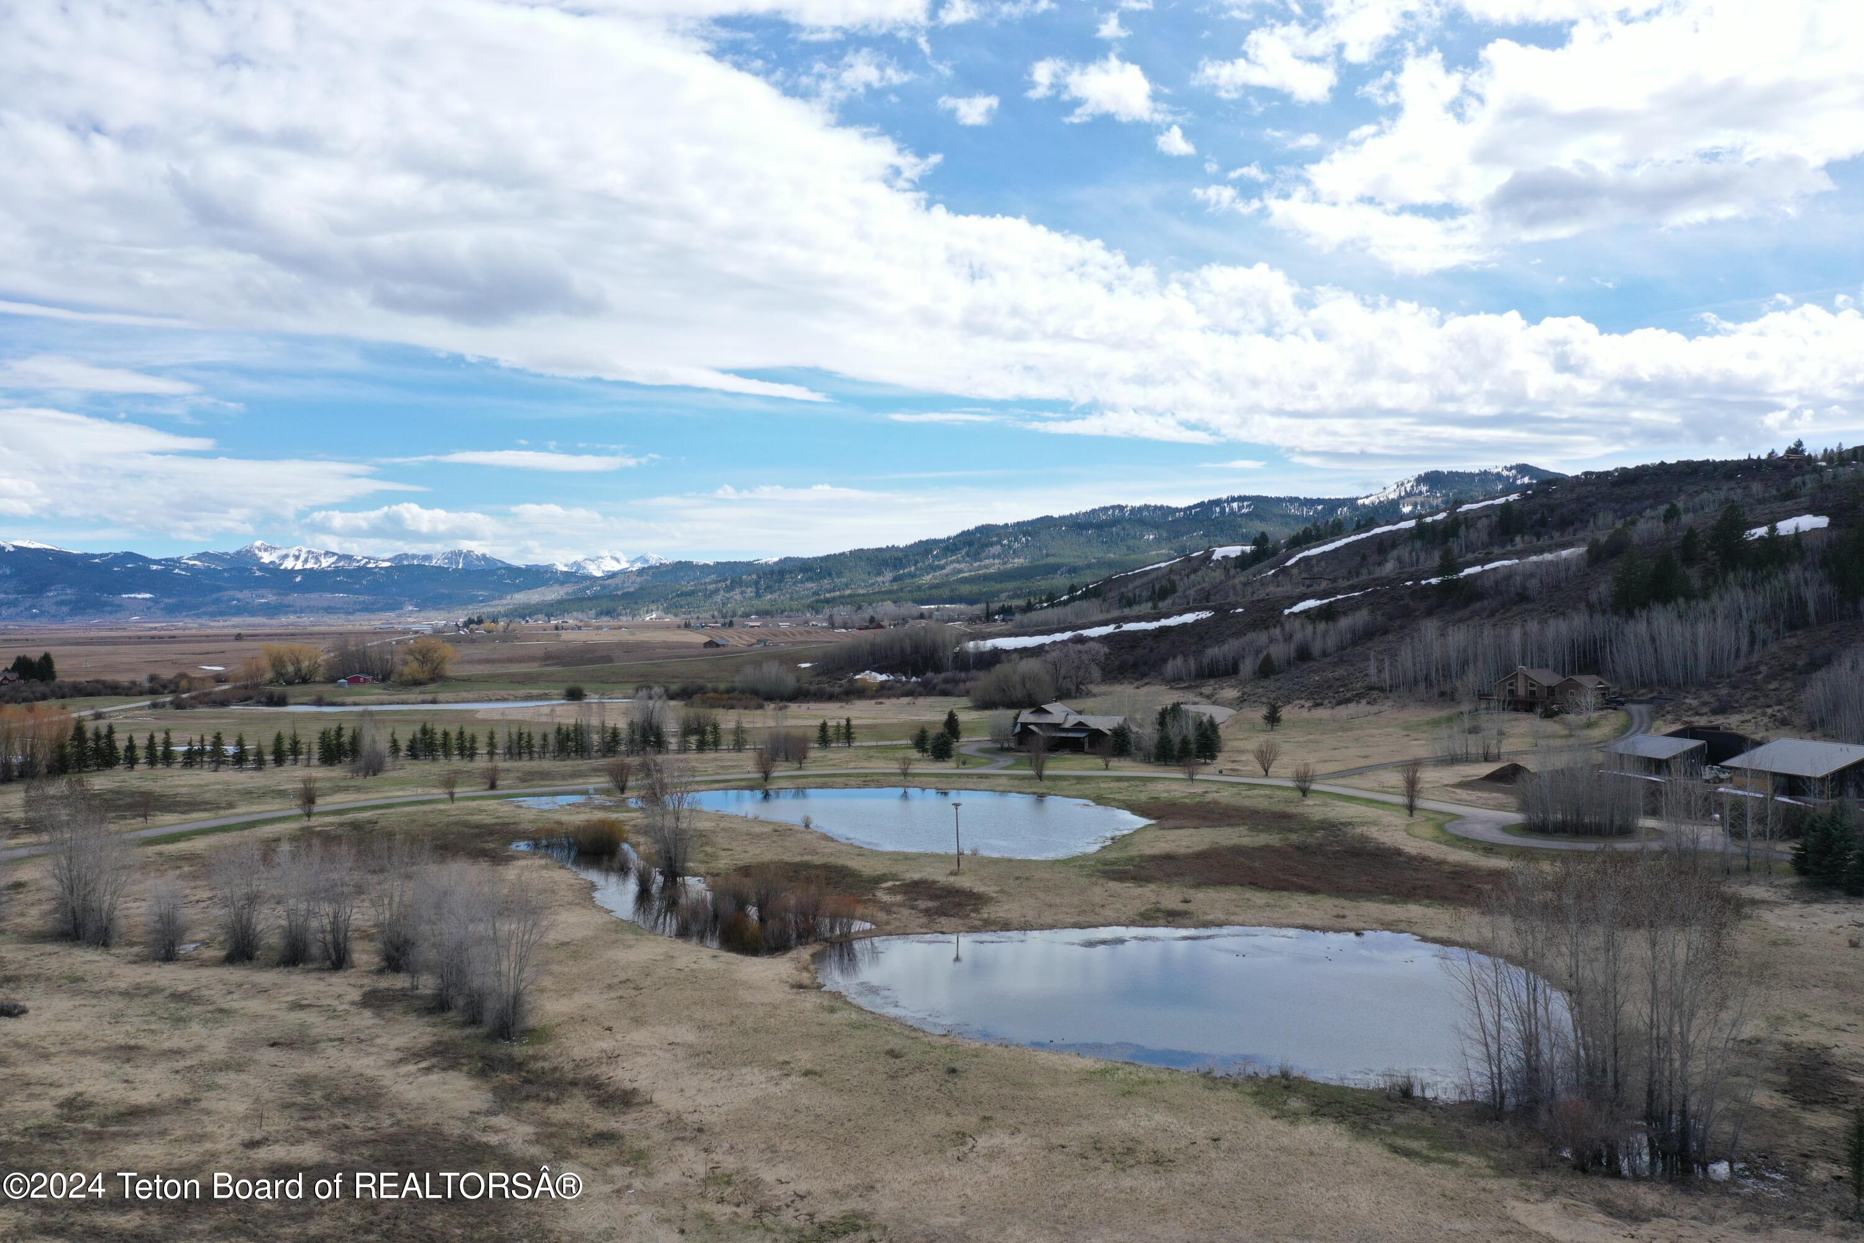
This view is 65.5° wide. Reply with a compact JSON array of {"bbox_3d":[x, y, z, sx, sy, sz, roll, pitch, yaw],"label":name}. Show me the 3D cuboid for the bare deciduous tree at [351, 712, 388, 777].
[{"bbox_3d":[-86.550,18.950,223.160,5.440,10.090,5.330,0,0,0],"label":"bare deciduous tree"}]

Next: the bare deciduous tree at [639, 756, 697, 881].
[{"bbox_3d":[-24.460,18.430,134.860,5.260,11.920,5.150,0,0,0],"label":"bare deciduous tree"}]

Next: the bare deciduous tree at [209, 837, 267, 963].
[{"bbox_3d":[-48.344,19.437,101.000,4.058,8.830,4.058,0,0,0],"label":"bare deciduous tree"}]

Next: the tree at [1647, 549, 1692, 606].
[{"bbox_3d":[209.660,-11.380,412.000,12.050,17.800,11.800,0,0,0],"label":"tree"}]

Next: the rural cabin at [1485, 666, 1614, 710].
[{"bbox_3d":[133.000,14.400,312.000,21.000,9.200,14.000,0,0,43],"label":"rural cabin"}]

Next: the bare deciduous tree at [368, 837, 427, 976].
[{"bbox_3d":[-36.129,19.253,98.000,4.036,9.356,4.036,0,0,0],"label":"bare deciduous tree"}]

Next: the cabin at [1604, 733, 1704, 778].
[{"bbox_3d":[98.400,18.250,197.300,6.500,4.700,11.400,0,0,-14],"label":"cabin"}]

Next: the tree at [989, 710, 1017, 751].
[{"bbox_3d":[12.472,19.295,256.000,5.143,7.203,5.143,0,0,0],"label":"tree"}]

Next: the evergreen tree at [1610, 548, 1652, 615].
[{"bbox_3d":[197.730,-10.920,410.000,11.590,19.360,11.350,0,0,0],"label":"evergreen tree"}]

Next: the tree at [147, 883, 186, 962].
[{"bbox_3d":[-55.140,21.650,104.330,2.750,5.770,2.690,0,0,0],"label":"tree"}]

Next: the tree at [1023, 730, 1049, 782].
[{"bbox_3d":[15.610,20.200,217.310,3.810,7.640,3.730,0,0,0],"label":"tree"}]

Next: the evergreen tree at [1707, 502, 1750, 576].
[{"bbox_3d":[203.305,-21.194,370.000,10.779,18.591,10.779,0,0,0],"label":"evergreen tree"}]

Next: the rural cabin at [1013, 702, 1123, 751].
[{"bbox_3d":[25.010,19.020,262.000,18.500,9.080,13.500,0,0,20],"label":"rural cabin"}]

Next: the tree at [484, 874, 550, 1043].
[{"bbox_3d":[-23.705,19.138,82.800,3.909,9.486,3.909,0,0,0],"label":"tree"}]

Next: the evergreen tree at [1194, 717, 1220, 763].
[{"bbox_3d":[44.687,19.092,236.000,4.267,7.352,4.267,0,0,0],"label":"evergreen tree"}]

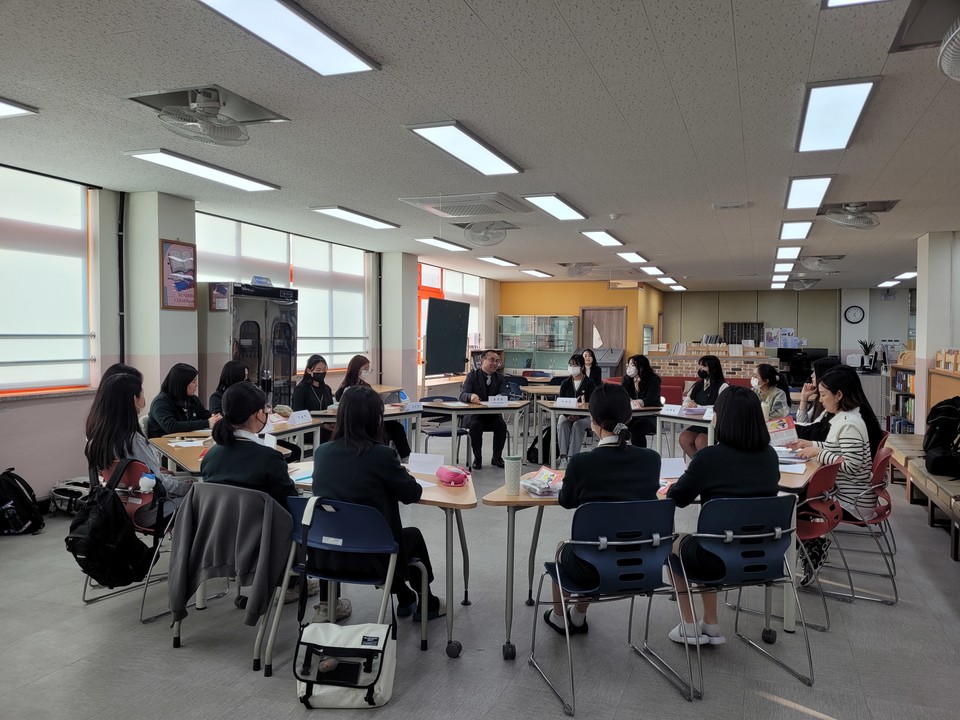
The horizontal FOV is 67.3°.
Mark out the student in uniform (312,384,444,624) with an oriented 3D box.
[{"bbox_3d":[-0.466,0.712,3.398,0.500,1.210,0.760,1,2,24],"label":"student in uniform"}]

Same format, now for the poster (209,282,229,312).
[{"bbox_3d":[-2.431,-0.580,6.707,0.239,0.275,0.020,1,2,21],"label":"poster"}]

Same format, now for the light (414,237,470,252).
[{"bbox_3d":[-0.470,-1.513,9.416,0.320,0.060,1.280,1,2,21],"label":"light"}]

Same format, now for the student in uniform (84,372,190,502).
[{"bbox_3d":[-1.785,0.677,3.932,0.680,1.200,0.460,-1,2,-45],"label":"student in uniform"}]

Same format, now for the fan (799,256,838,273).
[{"bbox_3d":[5.128,-1.454,10.927,0.450,0.210,0.450,1,2,21],"label":"fan"}]

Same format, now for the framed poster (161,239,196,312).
[{"bbox_3d":[-2.716,-0.756,6.513,0.025,0.603,0.435,1,2,21],"label":"framed poster"}]

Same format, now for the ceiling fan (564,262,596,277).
[{"bbox_3d":[1.671,-1.515,12.109,0.460,0.280,0.460,1,2,21],"label":"ceiling fan"}]

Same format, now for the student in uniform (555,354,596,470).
[{"bbox_3d":[1.091,0.579,8.439,0.460,1.280,0.760,1,2,14],"label":"student in uniform"}]

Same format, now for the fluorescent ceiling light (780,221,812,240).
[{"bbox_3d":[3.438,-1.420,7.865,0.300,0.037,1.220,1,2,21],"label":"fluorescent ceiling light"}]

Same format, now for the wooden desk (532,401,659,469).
[{"bbox_3d":[1.203,0.843,7.489,1.400,0.710,0.680,1,2,18],"label":"wooden desk"}]

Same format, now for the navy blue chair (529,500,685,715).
[{"bbox_3d":[0.528,0.931,2.993,0.530,0.790,0.550,0,2,-15],"label":"navy blue chair"}]

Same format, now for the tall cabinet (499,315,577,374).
[{"bbox_3d":[1.252,0.028,15.561,1.662,1.930,0.400,1,2,21],"label":"tall cabinet"}]

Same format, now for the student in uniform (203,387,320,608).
[{"bbox_3d":[-1.005,0.696,3.512,0.480,1.200,0.700,1,2,27],"label":"student in uniform"}]

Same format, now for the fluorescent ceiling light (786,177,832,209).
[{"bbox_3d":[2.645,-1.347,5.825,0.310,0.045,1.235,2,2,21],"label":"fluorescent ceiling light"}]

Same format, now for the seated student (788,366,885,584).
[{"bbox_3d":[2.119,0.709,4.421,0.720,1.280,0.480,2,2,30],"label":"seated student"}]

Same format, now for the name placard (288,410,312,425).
[{"bbox_3d":[-1.538,0.479,6.097,0.095,0.090,0.280,2,2,21],"label":"name placard"}]

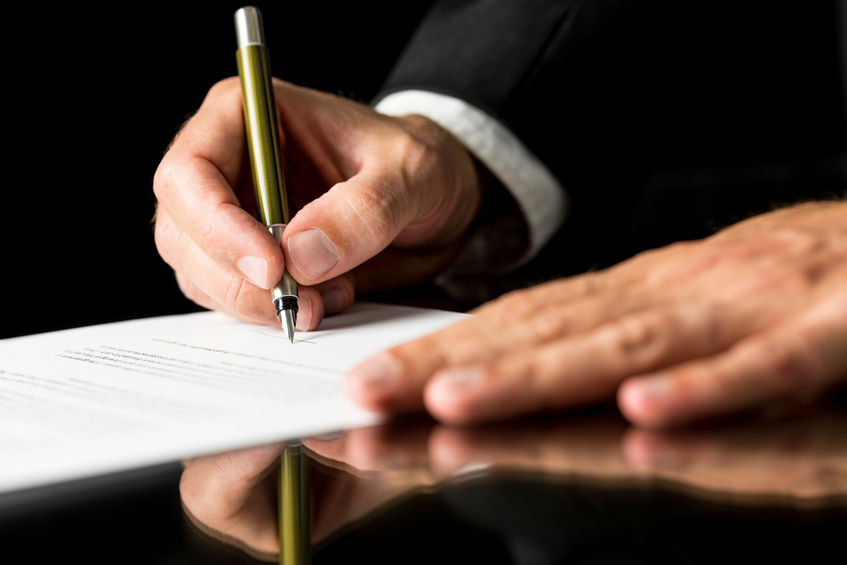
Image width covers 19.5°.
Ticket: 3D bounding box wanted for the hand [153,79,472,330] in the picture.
[{"bbox_3d":[-0.034,-0.029,0.766,0.120,0.077,0.100,-10,9,-42],"label":"hand"}]

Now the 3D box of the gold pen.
[{"bbox_3d":[-0.046,-0.033,0.736,0.009,0.109,0.009,-9,-21,1],"label":"gold pen"}]

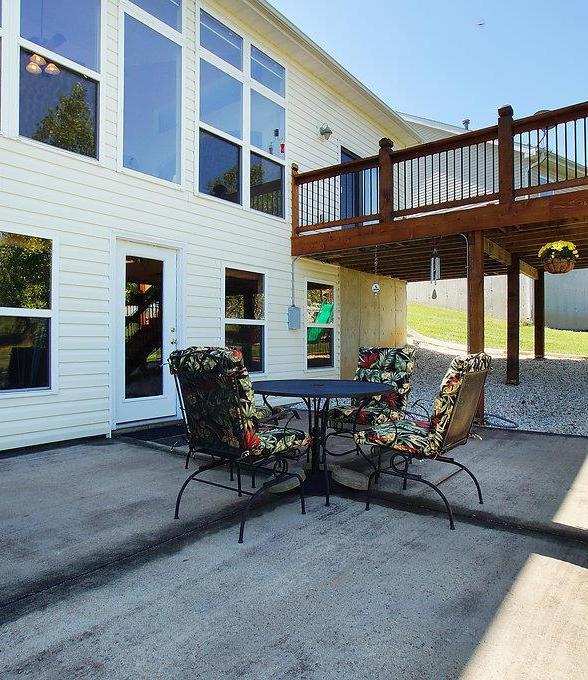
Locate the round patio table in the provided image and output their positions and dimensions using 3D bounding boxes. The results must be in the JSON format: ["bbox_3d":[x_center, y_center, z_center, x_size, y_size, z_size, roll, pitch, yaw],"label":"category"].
[{"bbox_3d":[0.171,0.690,3.300,1.070,0.725,1.070,0,0,0],"label":"round patio table"}]

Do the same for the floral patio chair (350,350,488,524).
[{"bbox_3d":[0.810,0.555,2.885,0.660,1.000,0.590,0,0,36],"label":"floral patio chair"}]

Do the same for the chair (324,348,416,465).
[{"bbox_3d":[0.620,0.550,3.810,0.590,1.000,0.660,0,0,38],"label":"chair"}]

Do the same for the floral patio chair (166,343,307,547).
[{"bbox_3d":[-0.300,0.540,2.745,0.590,1.020,0.660,0,0,39],"label":"floral patio chair"}]

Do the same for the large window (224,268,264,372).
[{"bbox_3d":[-0.670,-0.250,6.330,0.090,1.500,0.830,0,0,39],"label":"large window"}]

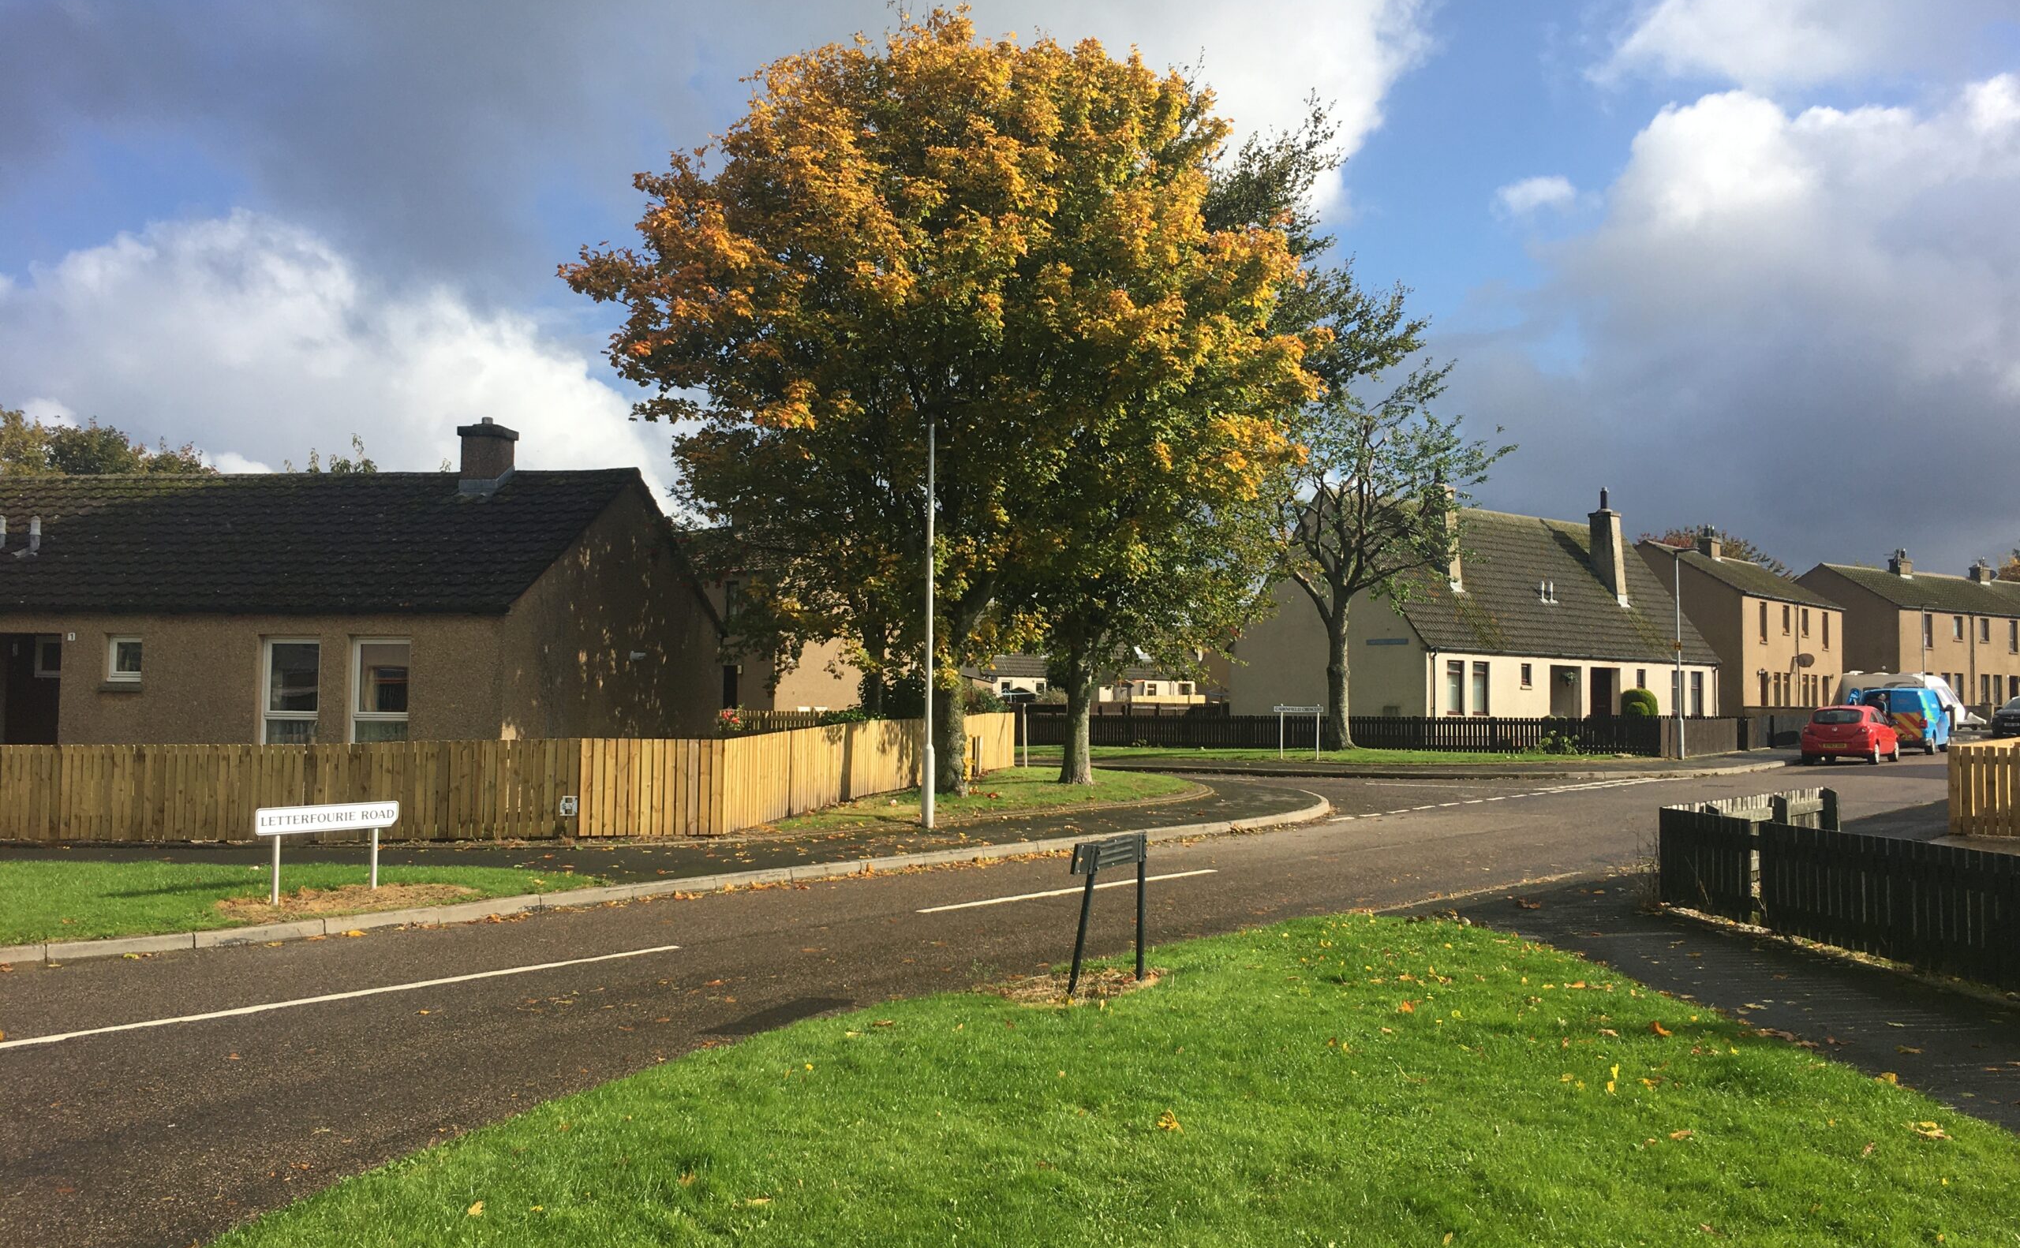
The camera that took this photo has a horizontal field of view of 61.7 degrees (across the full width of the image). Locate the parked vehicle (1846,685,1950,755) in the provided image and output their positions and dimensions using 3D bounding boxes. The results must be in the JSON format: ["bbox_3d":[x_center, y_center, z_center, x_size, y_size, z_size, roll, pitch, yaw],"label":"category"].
[{"bbox_3d":[28.097,3.091,53.056,1.920,1.970,4.900,-1,-4,37],"label":"parked vehicle"}]

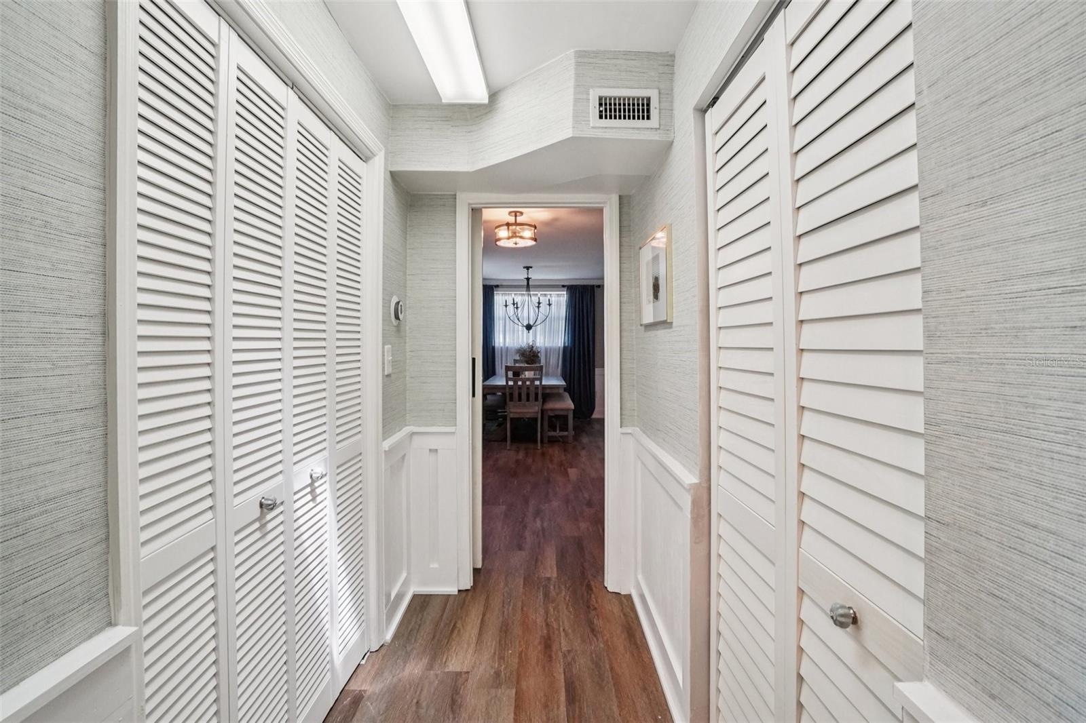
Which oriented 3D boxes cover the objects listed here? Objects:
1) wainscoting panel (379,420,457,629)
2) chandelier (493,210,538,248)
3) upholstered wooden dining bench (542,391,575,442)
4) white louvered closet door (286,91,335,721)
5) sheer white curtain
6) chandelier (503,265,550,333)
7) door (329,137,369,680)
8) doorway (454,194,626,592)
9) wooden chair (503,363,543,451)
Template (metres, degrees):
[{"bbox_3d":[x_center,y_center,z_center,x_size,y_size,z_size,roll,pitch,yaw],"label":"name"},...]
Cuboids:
[{"bbox_3d":[-0.590,0.795,2.230,0.270,0.880,0.380,0,2,0],"label":"wainscoting panel"},{"bbox_3d":[-0.230,-1.130,3.830,0.355,0.285,0.355,0,2,0],"label":"chandelier"},{"bbox_3d":[0.205,0.797,6.618,0.420,0.505,1.280,0,2,0],"label":"upholstered wooden dining bench"},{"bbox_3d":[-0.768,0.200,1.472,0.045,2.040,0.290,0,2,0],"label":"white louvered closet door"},{"bbox_3d":[-0.210,-0.360,7.820,1.350,1.780,0.100,0,2,0],"label":"sheer white curtain"},{"bbox_3d":[-0.224,-0.910,6.640,0.680,0.970,0.680,0,2,0],"label":"chandelier"},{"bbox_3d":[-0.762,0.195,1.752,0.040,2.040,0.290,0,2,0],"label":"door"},{"bbox_3d":[-0.025,0.168,2.475,0.880,2.120,0.150,0,2,0],"label":"doorway"},{"bbox_3d":[-0.240,0.565,5.920,0.470,1.040,0.540,0,2,0],"label":"wooden chair"}]

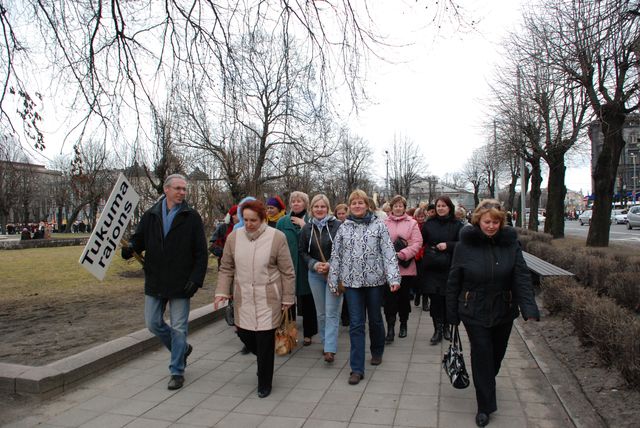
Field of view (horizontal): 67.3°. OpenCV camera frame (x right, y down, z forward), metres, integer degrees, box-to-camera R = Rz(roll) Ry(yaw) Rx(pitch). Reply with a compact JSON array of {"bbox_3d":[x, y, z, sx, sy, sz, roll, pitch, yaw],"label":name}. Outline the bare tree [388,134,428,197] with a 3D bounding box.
[{"bbox_3d":[10.685,-4.009,58.000,5.070,11.180,5.070,-1,0,0],"label":"bare tree"}]

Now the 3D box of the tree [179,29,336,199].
[{"bbox_3d":[-4.163,-5.322,32.000,10.520,14.070,10.000,-1,0,0],"label":"tree"}]

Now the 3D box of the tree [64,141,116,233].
[{"bbox_3d":[-31.530,-3.858,66.000,7.420,12.480,7.420,-1,0,0],"label":"tree"}]

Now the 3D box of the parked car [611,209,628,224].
[{"bbox_3d":[30.489,0.353,48.500,1.720,1.430,4.400,-1,0,14],"label":"parked car"}]

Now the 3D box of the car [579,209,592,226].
[{"bbox_3d":[26.045,0.402,46.000,1.720,1.500,4.200,-1,0,14],"label":"car"}]

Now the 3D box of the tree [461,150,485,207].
[{"bbox_3d":[20.516,-3.646,64.000,3.600,10.160,3.780,-1,0,0],"label":"tree"}]

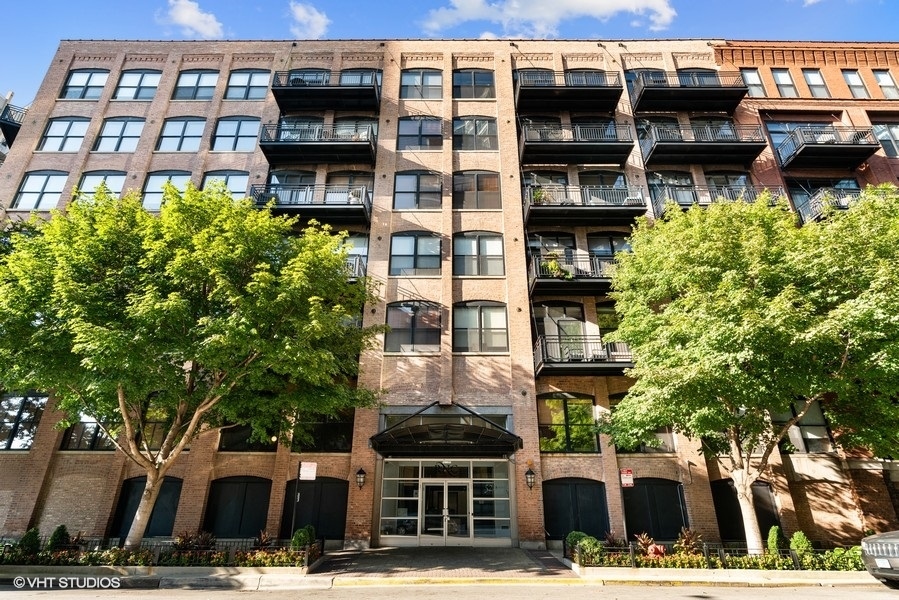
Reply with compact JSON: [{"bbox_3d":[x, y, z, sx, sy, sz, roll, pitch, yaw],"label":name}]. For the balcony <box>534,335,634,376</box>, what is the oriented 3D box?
[{"bbox_3d":[6.163,2.233,17.822,5.091,1.278,1.380,0,-23,0],"label":"balcony"}]

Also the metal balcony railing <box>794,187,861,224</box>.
[{"bbox_3d":[17.771,-4.169,19.954,3.326,1.065,1.461,0,-23,0],"label":"metal balcony railing"}]

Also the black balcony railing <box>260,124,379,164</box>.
[{"bbox_3d":[-6.110,-7.397,21.437,5.149,1.248,1.312,0,-23,1],"label":"black balcony railing"}]

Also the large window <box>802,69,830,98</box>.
[{"bbox_3d":[20.283,-11.990,24.830,0.978,2.199,0.180,0,-23,0],"label":"large window"}]

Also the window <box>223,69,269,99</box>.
[{"bbox_3d":[-10.796,-11.599,24.125,2.173,2.284,0.200,0,-23,1],"label":"window"}]

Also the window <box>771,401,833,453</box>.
[{"bbox_3d":[13.729,4.835,17.788,2.306,2.349,0.180,0,-23,0],"label":"window"}]

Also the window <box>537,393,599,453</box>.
[{"bbox_3d":[4.703,4.835,17.807,2.344,2.339,0.180,0,-23,0],"label":"window"}]

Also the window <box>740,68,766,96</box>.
[{"bbox_3d":[16.975,-12.126,25.092,1.008,2.201,0.200,0,-23,1],"label":"window"}]

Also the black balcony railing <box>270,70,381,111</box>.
[{"bbox_3d":[-6.141,-10.515,22.689,4.990,1.188,1.461,0,-23,0],"label":"black balcony railing"}]

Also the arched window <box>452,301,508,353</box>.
[{"bbox_3d":[1.358,1.160,19.669,2.392,2.380,0.200,0,-23,1],"label":"arched window"}]

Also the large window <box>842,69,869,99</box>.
[{"bbox_3d":[21.622,-11.493,23.896,0.903,2.089,0.150,0,-23,0],"label":"large window"}]

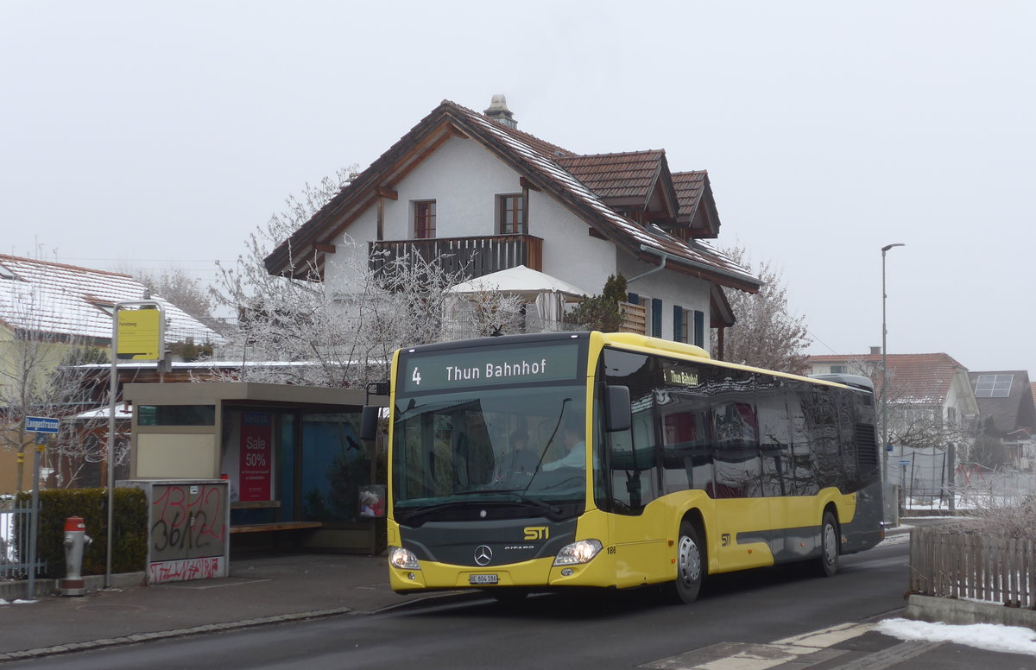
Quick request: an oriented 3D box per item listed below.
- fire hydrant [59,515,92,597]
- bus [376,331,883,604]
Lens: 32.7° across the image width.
[{"bbox_3d":[-5.158,2.581,20.626,0.330,0.902,0.340,-3,-5,42],"label":"fire hydrant"},{"bbox_3d":[2.221,1.830,23.526,2.600,3.070,12.130,-3,-5,25],"label":"bus"}]

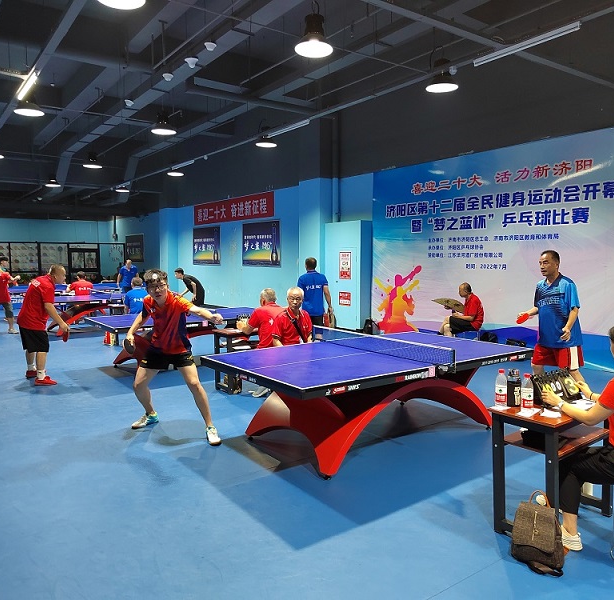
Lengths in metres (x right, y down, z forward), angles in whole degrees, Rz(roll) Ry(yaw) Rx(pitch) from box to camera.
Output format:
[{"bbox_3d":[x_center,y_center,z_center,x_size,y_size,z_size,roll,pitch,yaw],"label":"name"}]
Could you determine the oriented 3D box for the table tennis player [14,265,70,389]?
[{"bbox_3d":[-3.540,0.302,7.140,0.660,1.570,0.600,-3,5,-33],"label":"table tennis player"}]

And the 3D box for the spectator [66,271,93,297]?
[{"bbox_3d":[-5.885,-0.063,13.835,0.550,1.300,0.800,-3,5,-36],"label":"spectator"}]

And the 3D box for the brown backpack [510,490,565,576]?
[{"bbox_3d":[1.243,1.226,2.842,0.255,0.330,0.190,2,5,29],"label":"brown backpack"}]

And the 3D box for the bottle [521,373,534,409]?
[{"bbox_3d":[1.346,0.544,3.236,0.068,0.218,0.068,-3,5,-36],"label":"bottle"}]

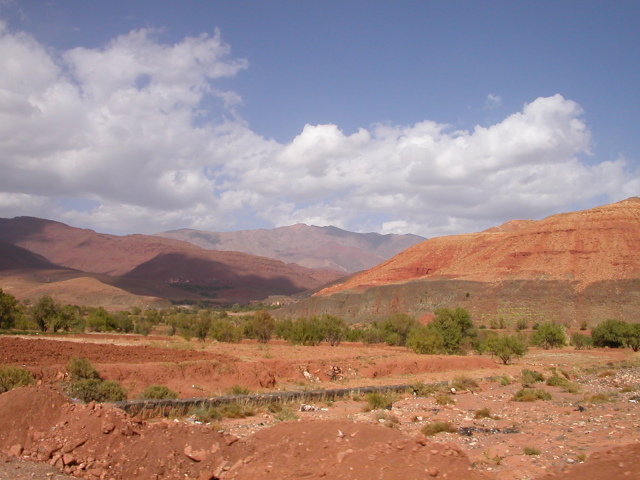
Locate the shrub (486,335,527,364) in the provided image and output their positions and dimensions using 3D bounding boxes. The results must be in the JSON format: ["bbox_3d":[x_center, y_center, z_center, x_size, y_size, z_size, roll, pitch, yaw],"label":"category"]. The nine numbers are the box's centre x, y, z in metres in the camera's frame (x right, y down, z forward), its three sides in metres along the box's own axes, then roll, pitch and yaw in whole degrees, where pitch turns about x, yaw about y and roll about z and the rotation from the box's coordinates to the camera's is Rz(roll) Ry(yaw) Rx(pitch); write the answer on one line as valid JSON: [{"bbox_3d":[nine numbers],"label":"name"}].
[{"bbox_3d":[12.957,7.649,47.785,2.934,2.096,2.583,0,-5,0],"label":"shrub"}]

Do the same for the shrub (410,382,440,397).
[{"bbox_3d":[4.764,6.794,31.188,1.296,0.559,1.166,0,-5,0],"label":"shrub"}]

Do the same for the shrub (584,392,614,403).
[{"bbox_3d":[12.000,6.740,29.373,1.309,0.347,1.178,0,-5,0],"label":"shrub"}]

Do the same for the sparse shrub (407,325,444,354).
[{"bbox_3d":[8.600,8.111,55.768,3.098,2.446,2.733,0,-5,0],"label":"sparse shrub"}]

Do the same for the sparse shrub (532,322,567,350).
[{"bbox_3d":[19.962,8.430,59.763,3.145,2.446,2.778,0,-5,0],"label":"sparse shrub"}]

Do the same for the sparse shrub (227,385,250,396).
[{"bbox_3d":[-3.633,6.735,30.495,1.087,0.555,0.978,0,-5,0],"label":"sparse shrub"}]

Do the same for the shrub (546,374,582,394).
[{"bbox_3d":[11.372,6.722,31.951,1.611,0.838,1.450,0,-5,0],"label":"shrub"}]

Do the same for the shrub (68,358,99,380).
[{"bbox_3d":[-11.878,6.582,34.503,1.614,1.412,1.428,0,-5,0],"label":"shrub"}]

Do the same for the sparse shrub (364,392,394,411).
[{"bbox_3d":[2.478,6.727,28.494,1.250,0.750,1.107,0,-5,0],"label":"sparse shrub"}]

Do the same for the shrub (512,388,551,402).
[{"bbox_3d":[9.116,6.674,29.487,1.664,0.500,1.498,0,-5,0],"label":"shrub"}]

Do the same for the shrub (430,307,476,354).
[{"bbox_3d":[11.694,7.874,59.930,4.061,4.072,3.655,0,-5,0],"label":"shrub"}]

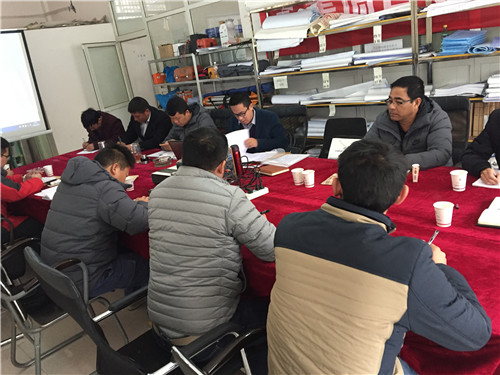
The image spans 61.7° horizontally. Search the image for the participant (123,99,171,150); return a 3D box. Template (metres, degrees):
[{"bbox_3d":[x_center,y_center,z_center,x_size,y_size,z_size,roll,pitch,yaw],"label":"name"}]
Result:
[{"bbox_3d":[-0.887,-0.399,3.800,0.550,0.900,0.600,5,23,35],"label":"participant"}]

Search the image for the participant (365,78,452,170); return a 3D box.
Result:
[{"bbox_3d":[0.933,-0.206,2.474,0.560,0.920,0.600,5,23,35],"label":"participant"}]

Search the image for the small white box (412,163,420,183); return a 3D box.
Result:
[{"bbox_3d":[0.865,-0.073,2.178,0.025,0.085,0.053,1,20,30],"label":"small white box"}]

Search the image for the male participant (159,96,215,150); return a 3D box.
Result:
[{"bbox_3d":[-0.475,-0.196,3.564,0.560,1.220,0.780,5,23,36],"label":"male participant"}]

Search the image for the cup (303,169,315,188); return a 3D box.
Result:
[{"bbox_3d":[0.311,-0.041,2.249,0.071,0.088,0.071,-8,18,3],"label":"cup"}]

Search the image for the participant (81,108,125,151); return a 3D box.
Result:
[{"bbox_3d":[-1.579,-0.310,4.816,0.550,1.180,0.750,7,22,41],"label":"participant"}]

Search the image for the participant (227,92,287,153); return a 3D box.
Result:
[{"bbox_3d":[0.085,-0.140,3.387,0.550,1.220,0.700,5,21,38],"label":"participant"}]

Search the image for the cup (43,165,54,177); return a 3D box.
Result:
[{"bbox_3d":[-1.602,-0.135,3.339,0.072,0.081,0.072,5,23,36],"label":"cup"}]

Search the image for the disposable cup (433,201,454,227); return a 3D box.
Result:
[{"bbox_3d":[0.764,0.108,1.648,0.075,0.086,0.075,-8,17,2],"label":"disposable cup"}]

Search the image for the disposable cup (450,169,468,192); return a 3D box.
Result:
[{"bbox_3d":[0.928,-0.031,1.854,0.072,0.081,0.072,5,23,36],"label":"disposable cup"}]

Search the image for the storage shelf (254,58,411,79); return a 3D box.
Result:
[{"bbox_3d":[0.982,-1.336,4.664,1.776,0.050,0.500,5,23,36],"label":"storage shelf"}]

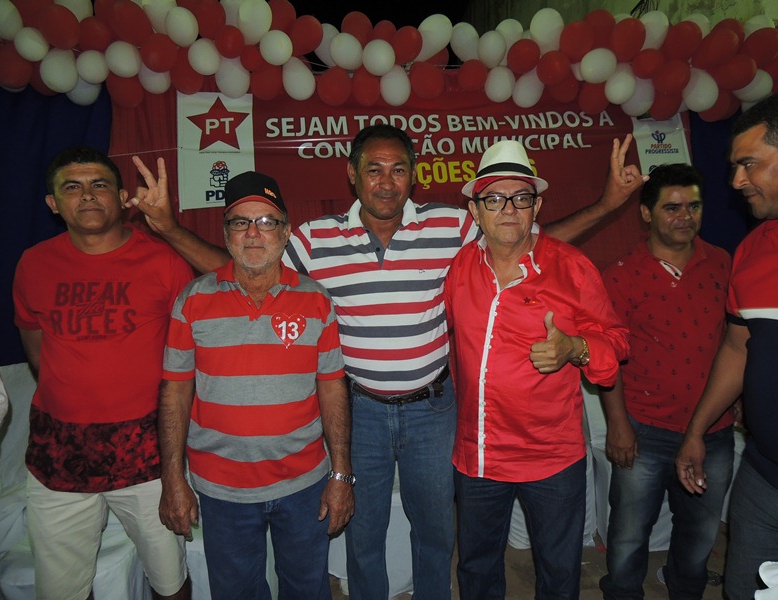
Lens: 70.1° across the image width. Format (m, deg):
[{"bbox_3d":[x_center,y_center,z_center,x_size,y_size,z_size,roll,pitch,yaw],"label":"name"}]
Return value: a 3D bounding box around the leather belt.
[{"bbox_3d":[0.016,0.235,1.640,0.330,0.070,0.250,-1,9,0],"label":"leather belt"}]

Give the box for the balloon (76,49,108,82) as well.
[{"bbox_3d":[-1.468,-1.153,2.750,0.148,0.155,0.165,-1,9,0],"label":"balloon"}]

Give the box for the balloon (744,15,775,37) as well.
[{"bbox_3d":[1.808,-1.297,2.700,0.145,0.175,0.150,0,6,0],"label":"balloon"}]

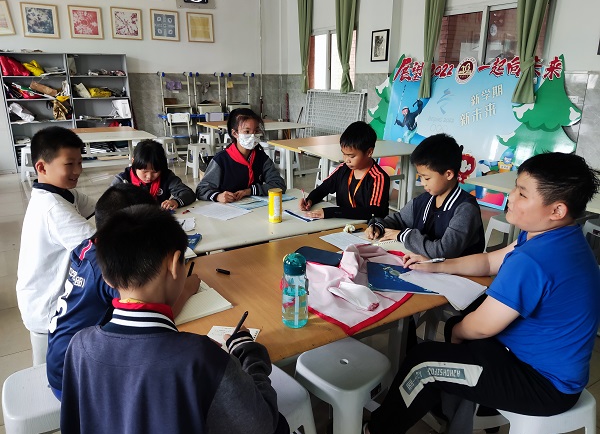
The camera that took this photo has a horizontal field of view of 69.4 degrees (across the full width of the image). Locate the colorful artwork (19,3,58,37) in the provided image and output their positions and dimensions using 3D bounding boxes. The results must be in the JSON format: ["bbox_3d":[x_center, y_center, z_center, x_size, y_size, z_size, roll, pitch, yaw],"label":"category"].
[{"bbox_3d":[-3.940,-2.986,6.590,0.491,0.482,0.030,-9,20,-26],"label":"colorful artwork"}]

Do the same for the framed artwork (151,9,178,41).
[{"bbox_3d":[-2.337,-3.326,7.547,0.465,0.481,0.030,-8,20,-24],"label":"framed artwork"}]

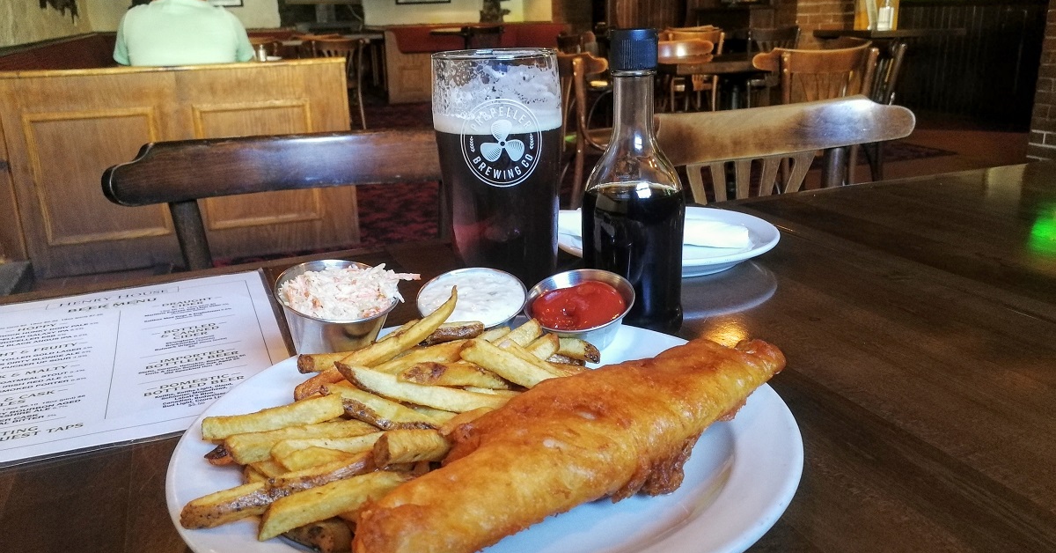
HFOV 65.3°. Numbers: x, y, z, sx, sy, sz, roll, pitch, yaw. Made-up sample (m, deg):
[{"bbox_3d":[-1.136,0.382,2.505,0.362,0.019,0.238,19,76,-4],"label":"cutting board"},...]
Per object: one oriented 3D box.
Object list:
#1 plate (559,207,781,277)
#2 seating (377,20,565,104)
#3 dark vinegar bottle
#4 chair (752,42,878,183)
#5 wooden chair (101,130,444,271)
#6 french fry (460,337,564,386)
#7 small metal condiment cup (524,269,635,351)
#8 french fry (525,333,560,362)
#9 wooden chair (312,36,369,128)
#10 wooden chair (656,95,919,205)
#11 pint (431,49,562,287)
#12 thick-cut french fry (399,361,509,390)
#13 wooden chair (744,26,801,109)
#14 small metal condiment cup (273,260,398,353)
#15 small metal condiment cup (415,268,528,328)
[{"bbox_3d":[0.116,-0.029,0.718,0.202,0.023,0.202,-1,18,0],"label":"plate"},{"bbox_3d":[-0.603,-2.642,10.012,2.230,0.940,0.700,-1,18,0],"label":"seating"},{"bbox_3d":[0.070,-0.061,0.541,0.066,0.192,0.066,-1,18,0],"label":"dark vinegar bottle"},{"bbox_3d":[0.834,-0.367,2.894,0.500,0.840,0.520,-11,20,-28],"label":"chair"},{"bbox_3d":[-0.197,0.300,0.872,0.500,0.840,0.520,-5,18,-11],"label":"wooden chair"},{"bbox_3d":[-0.004,0.045,0.405,0.062,0.013,0.014,16,24,29],"label":"french fry"},{"bbox_3d":[0.031,0.025,0.467,0.062,0.030,0.062,-6,32,4],"label":"small metal condiment cup"},{"bbox_3d":[0.003,0.040,0.432,0.045,0.013,0.014,-29,30,-30],"label":"french fry"},{"bbox_3d":[-1.454,-1.409,6.378,0.450,0.836,0.510,-7,18,-17],"label":"wooden chair"},{"bbox_3d":[0.383,0.240,0.986,0.450,0.836,0.510,-9,19,-22],"label":"wooden chair"},{"bbox_3d":[-0.021,-0.065,0.579,0.088,0.173,0.088,-2,17,0],"label":"pint"},{"bbox_3d":[-0.034,0.050,0.404,0.059,0.013,0.014,3,18,0],"label":"thick-cut french fry"},{"bbox_3d":[1.364,-1.122,5.230,0.500,0.840,0.520,-11,20,-27],"label":"wooden chair"},{"bbox_3d":[-0.107,0.025,0.456,0.065,0.042,0.065,9,29,-6],"label":"small metal condiment cup"},{"bbox_3d":[-0.032,0.025,0.484,0.064,0.032,0.064,-3,33,2],"label":"small metal condiment cup"}]

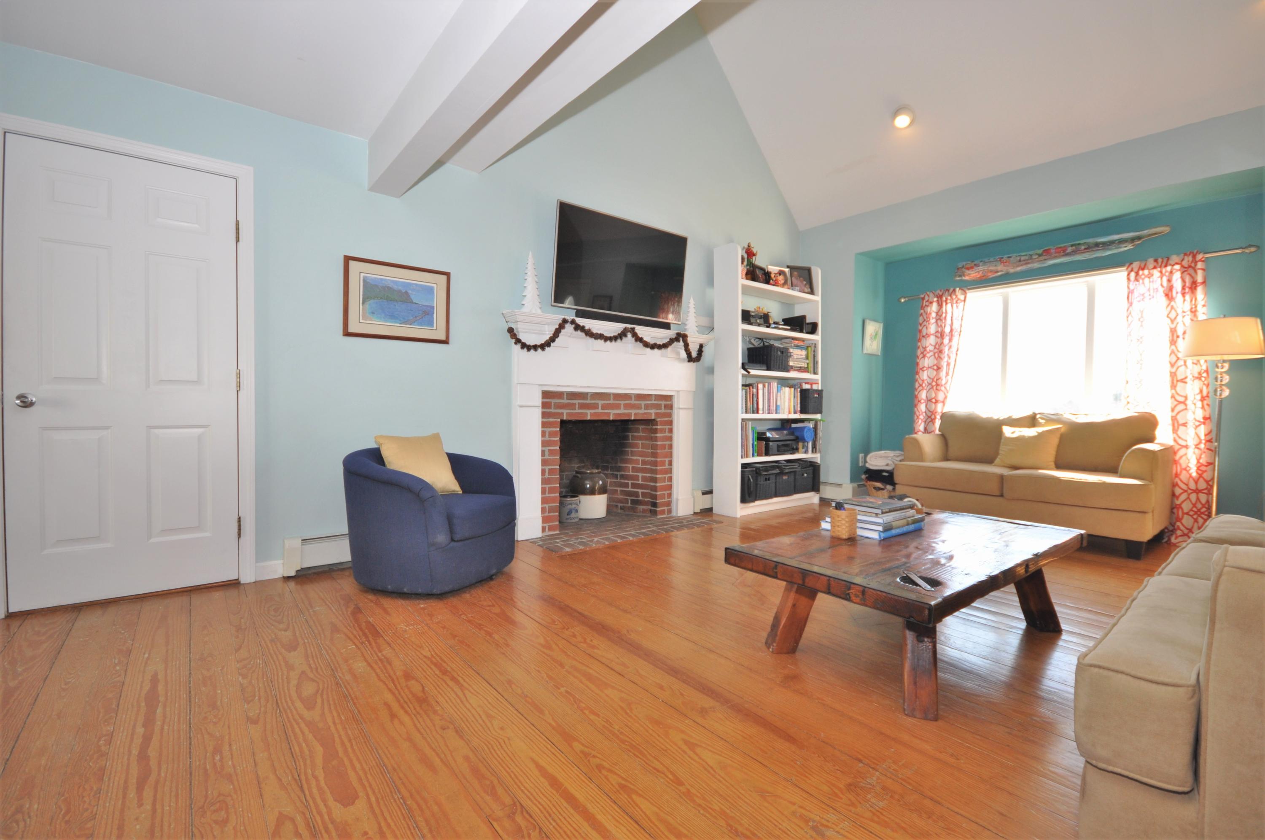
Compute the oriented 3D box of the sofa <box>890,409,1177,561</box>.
[{"bbox_3d":[2.903,0.392,3.939,0.830,0.900,1.520,-1,2,-38],"label":"sofa"}]

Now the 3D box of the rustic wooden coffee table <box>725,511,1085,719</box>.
[{"bbox_3d":[1.133,0.674,2.100,1.430,0.400,0.690,-1,2,-38],"label":"rustic wooden coffee table"}]

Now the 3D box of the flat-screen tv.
[{"bbox_3d":[-0.048,-1.127,3.915,1.200,0.695,0.060,-1,7,-38],"label":"flat-screen tv"}]

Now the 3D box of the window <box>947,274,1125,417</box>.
[{"bbox_3d":[3.353,-0.494,4.306,0.100,1.260,1.580,-1,2,-38],"label":"window"}]

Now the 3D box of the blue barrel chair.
[{"bbox_3d":[-1.104,0.497,2.933,0.790,0.670,0.780,1,2,33],"label":"blue barrel chair"}]

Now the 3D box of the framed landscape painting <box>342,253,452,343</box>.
[{"bbox_3d":[-1.395,-0.698,3.123,0.605,0.455,0.030,-1,2,-36],"label":"framed landscape painting"}]

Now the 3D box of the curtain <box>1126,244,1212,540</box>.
[{"bbox_3d":[3.738,-0.144,3.681,0.110,2.000,0.450,-1,2,-38],"label":"curtain"}]

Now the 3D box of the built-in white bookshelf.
[{"bbox_3d":[1.269,-0.321,4.810,1.120,2.250,0.300,-1,2,-36],"label":"built-in white bookshelf"}]

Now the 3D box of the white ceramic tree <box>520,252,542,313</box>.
[{"bbox_3d":[-0.675,-0.919,3.509,0.140,0.420,0.140,1,1,0],"label":"white ceramic tree"}]

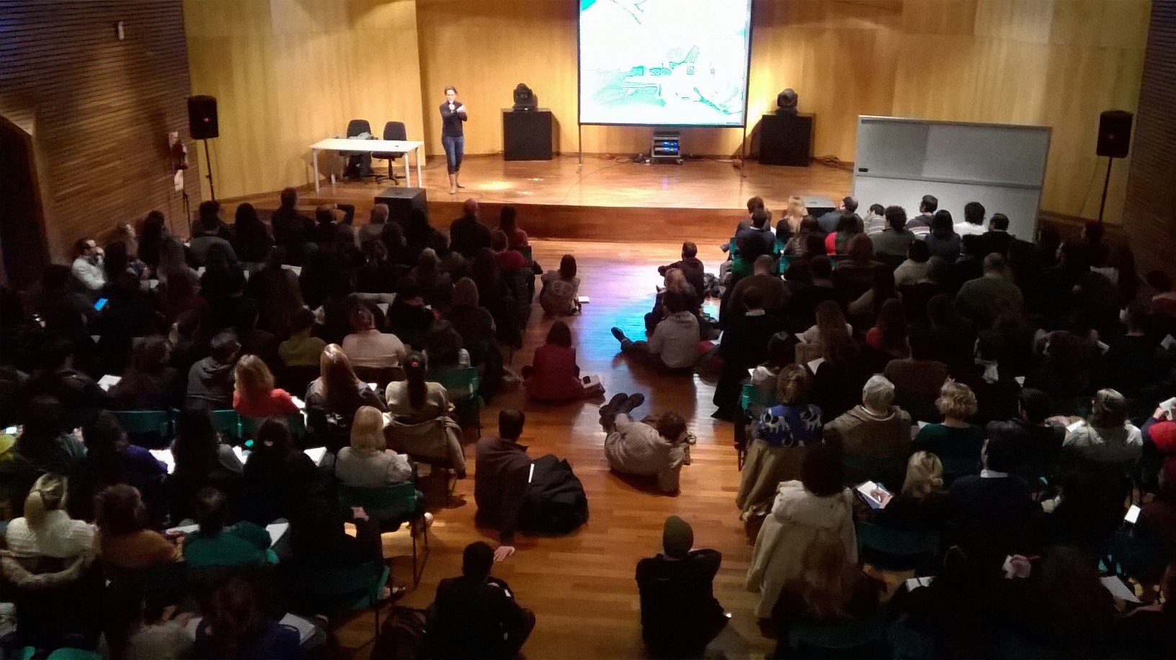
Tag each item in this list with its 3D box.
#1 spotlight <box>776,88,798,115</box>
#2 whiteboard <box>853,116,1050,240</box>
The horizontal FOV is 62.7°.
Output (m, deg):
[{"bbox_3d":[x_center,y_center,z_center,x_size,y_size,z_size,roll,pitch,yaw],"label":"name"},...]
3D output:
[{"bbox_3d":[3.691,-4.242,17.888,0.400,0.480,0.380,2,20,6],"label":"spotlight"},{"bbox_3d":[5.075,-2.072,13.797,2.513,1.794,0.101,9,21,24],"label":"whiteboard"}]

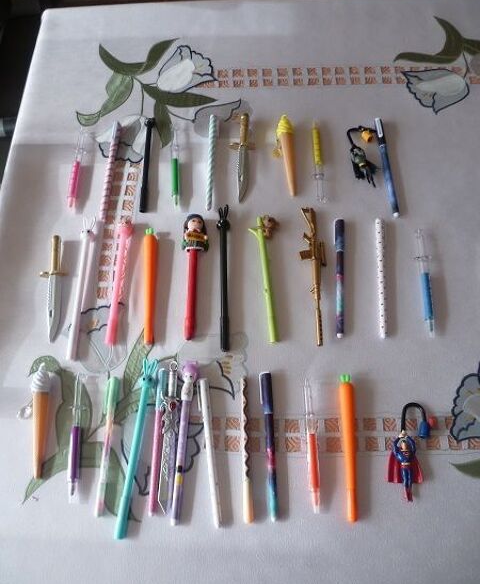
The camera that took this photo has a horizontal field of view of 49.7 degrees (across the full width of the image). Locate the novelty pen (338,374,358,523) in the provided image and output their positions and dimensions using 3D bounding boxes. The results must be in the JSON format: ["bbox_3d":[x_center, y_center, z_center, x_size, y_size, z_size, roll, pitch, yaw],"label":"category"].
[{"bbox_3d":[0.120,0.168,0.570,0.016,0.016,0.158,0,68,4],"label":"novelty pen"}]

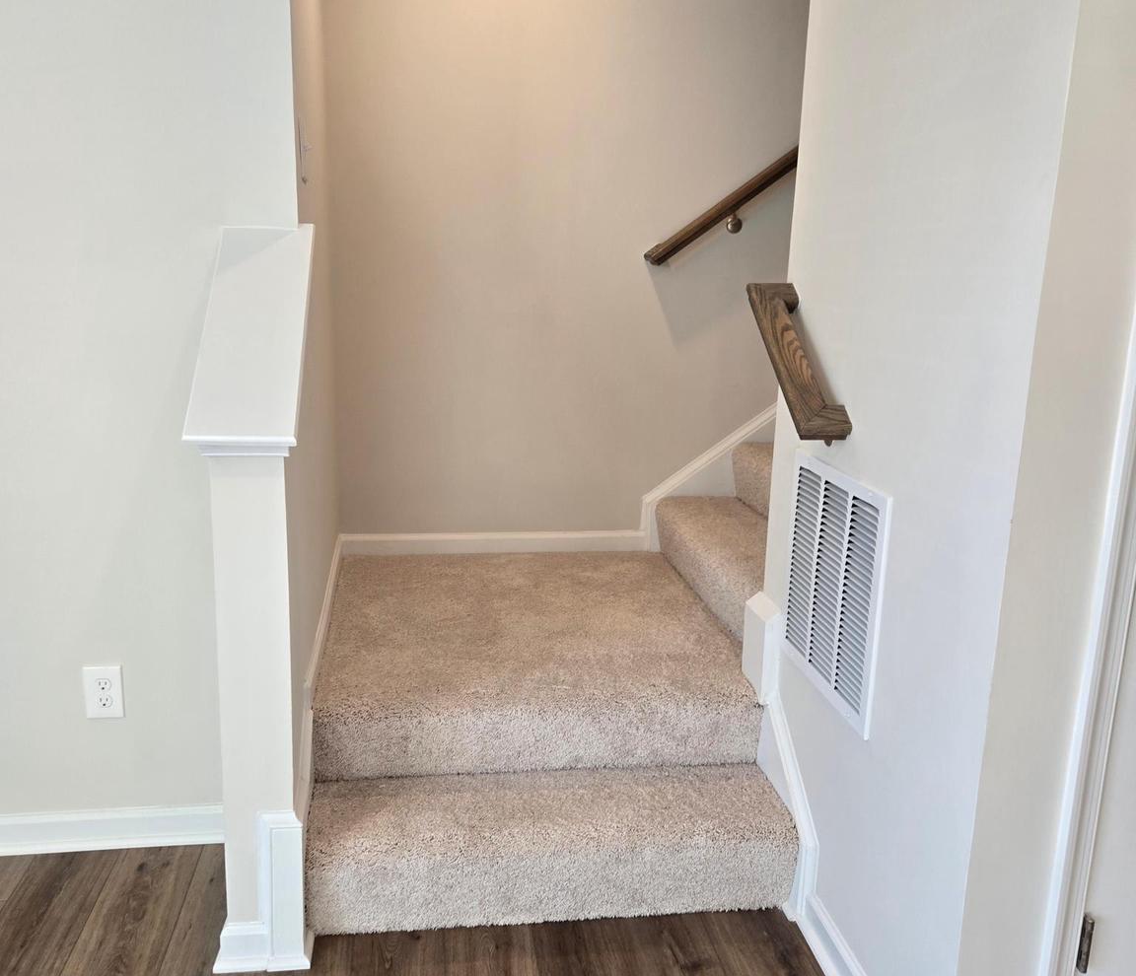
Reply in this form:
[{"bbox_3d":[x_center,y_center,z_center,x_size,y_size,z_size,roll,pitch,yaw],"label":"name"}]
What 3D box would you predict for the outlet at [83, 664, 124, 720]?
[{"bbox_3d":[-0.984,0.433,2.135,0.074,0.118,0.009,0,12,-9],"label":"outlet"}]

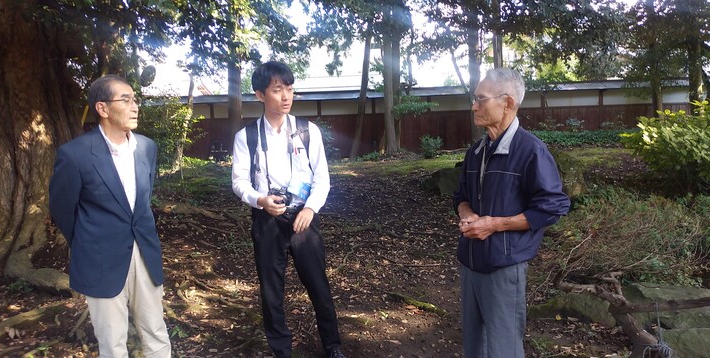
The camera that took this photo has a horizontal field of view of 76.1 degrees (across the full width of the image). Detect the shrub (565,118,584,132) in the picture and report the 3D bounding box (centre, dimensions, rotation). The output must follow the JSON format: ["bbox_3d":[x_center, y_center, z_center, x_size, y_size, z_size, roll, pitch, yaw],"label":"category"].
[{"bbox_3d":[6.266,-1.528,12.974,0.515,0.427,0.515,-5,7,0],"label":"shrub"}]

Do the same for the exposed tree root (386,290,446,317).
[{"bbox_3d":[0.436,0.903,3.310,0.572,0.070,0.100,5,10,44],"label":"exposed tree root"}]

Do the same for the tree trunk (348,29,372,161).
[{"bbox_3d":[0.171,-2.323,12.684,0.213,3.566,0.213,7,7,0],"label":"tree trunk"}]

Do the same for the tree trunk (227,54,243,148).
[{"bbox_3d":[-3.335,-2.027,12.726,0.369,2.853,0.369,0,7,0],"label":"tree trunk"}]

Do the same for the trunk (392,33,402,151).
[{"bbox_3d":[1.185,-2.441,12.800,0.243,3.277,0.243,-2,7,0],"label":"trunk"}]

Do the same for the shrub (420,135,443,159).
[{"bbox_3d":[2.016,-0.855,11.961,0.608,0.633,0.608,-4,7,0],"label":"shrub"}]

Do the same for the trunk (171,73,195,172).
[{"bbox_3d":[-3.968,-1.299,10.559,0.165,2.357,0.165,12,7,0],"label":"trunk"}]

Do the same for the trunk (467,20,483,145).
[{"bbox_3d":[3.369,-2.575,12.586,0.338,3.521,0.338,-4,7,0],"label":"trunk"}]

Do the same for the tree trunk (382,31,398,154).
[{"bbox_3d":[0.950,-2.264,12.305,0.275,3.208,0.275,-3,7,0],"label":"tree trunk"}]

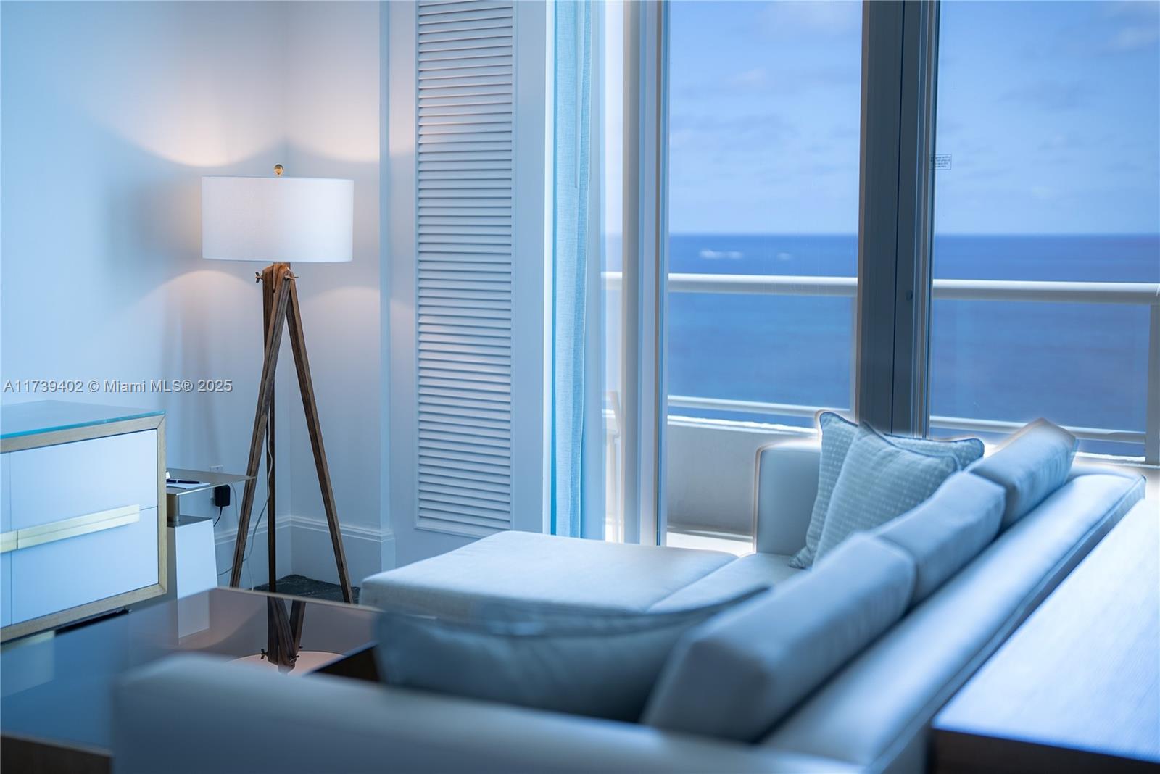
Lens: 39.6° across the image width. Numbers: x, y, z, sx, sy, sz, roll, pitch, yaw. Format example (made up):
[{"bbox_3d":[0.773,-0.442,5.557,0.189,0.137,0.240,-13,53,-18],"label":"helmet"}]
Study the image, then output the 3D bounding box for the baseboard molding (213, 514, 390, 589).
[{"bbox_3d":[-0.968,0.616,5.633,0.490,0.216,0.426,4,7,32],"label":"baseboard molding"}]

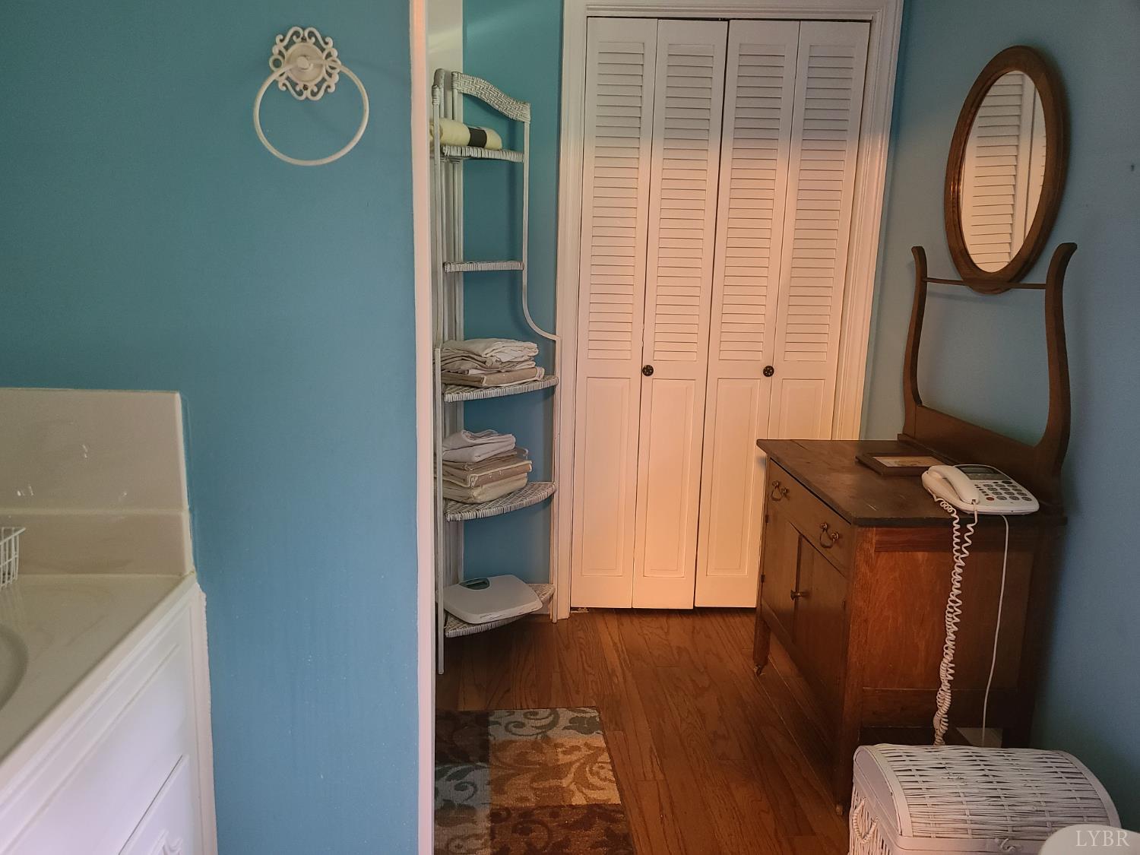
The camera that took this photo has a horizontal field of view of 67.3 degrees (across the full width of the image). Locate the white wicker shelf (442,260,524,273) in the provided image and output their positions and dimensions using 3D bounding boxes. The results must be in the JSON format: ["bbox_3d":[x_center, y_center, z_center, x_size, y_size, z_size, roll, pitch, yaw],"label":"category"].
[{"bbox_3d":[-0.274,-0.505,2.682,0.260,0.028,0.280,1,12,-1],"label":"white wicker shelf"}]

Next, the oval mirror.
[{"bbox_3d":[1.102,-0.644,2.182,0.030,0.605,0.490,0,12,-4],"label":"oval mirror"}]

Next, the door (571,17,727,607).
[{"bbox_3d":[0.256,-0.327,2.946,0.452,2.000,0.035,1,12,-1],"label":"door"}]

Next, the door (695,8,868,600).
[{"bbox_3d":[0.707,-0.316,2.950,0.452,2.000,0.035,1,12,-1],"label":"door"}]

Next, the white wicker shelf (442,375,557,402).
[{"bbox_3d":[-0.226,-0.123,2.703,0.383,0.025,0.405,1,12,-1],"label":"white wicker shelf"}]

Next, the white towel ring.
[{"bbox_3d":[-0.359,-0.460,1.190,0.157,0.190,0.055,1,12,-1],"label":"white towel ring"}]

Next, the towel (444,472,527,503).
[{"bbox_3d":[-0.295,0.183,2.846,0.190,0.049,0.250,8,14,31],"label":"towel"}]

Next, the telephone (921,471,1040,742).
[{"bbox_3d":[0.950,0.418,2.042,0.205,0.590,0.290,1,12,-1],"label":"telephone"}]

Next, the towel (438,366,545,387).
[{"bbox_3d":[-0.272,-0.171,2.800,0.200,0.038,0.270,9,14,34],"label":"towel"}]

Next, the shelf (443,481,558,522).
[{"bbox_3d":[-0.235,0.230,2.776,0.383,0.025,0.405,1,12,-1],"label":"shelf"}]

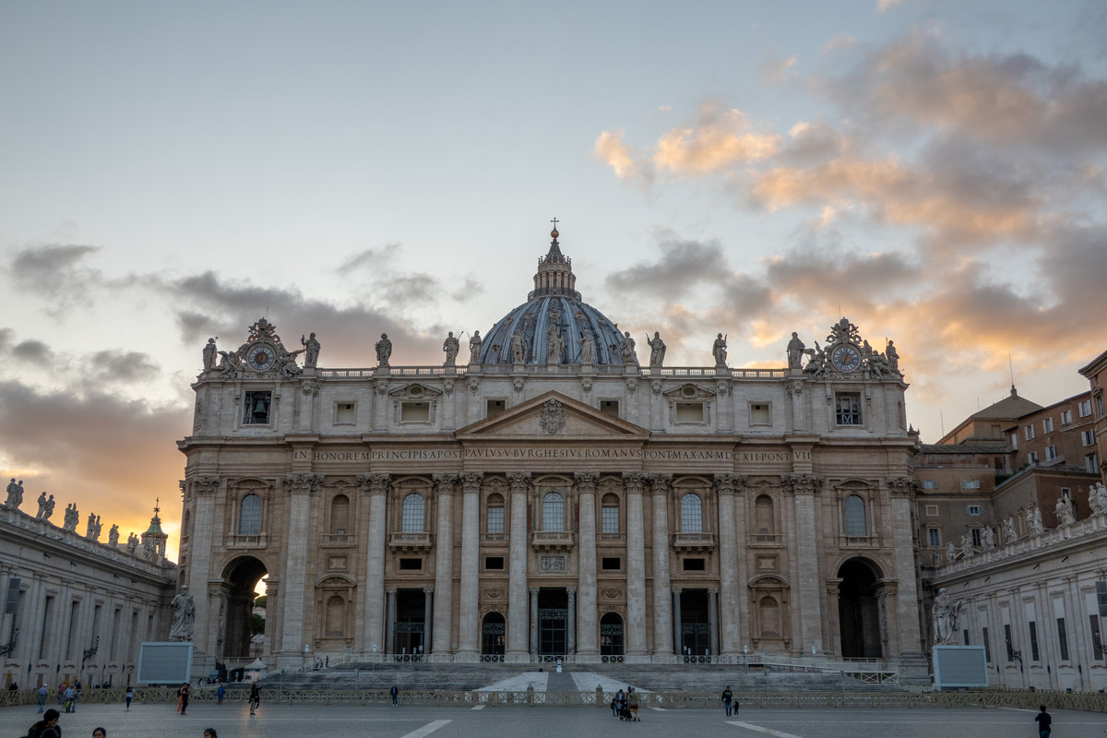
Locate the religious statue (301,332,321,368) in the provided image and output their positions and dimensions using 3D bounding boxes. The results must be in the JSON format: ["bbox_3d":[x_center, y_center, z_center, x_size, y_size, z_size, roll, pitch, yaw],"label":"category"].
[{"bbox_3d":[-39.069,-3.075,184.248,2.900,5.920,2.000,0,-16,0],"label":"religious statue"}]

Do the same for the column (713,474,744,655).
[{"bbox_3d":[27.083,30.026,175.939,3.550,27.953,3.500,0,-14,0],"label":"column"}]

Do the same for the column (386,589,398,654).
[{"bbox_3d":[-24.563,38.670,173.601,1.550,10.318,1.550,0,-16,0],"label":"column"}]

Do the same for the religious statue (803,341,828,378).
[{"bbox_3d":[43.310,-1.540,188.410,3.700,6.180,2.400,-2,-15,8],"label":"religious statue"}]

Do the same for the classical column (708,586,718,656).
[{"bbox_3d":[24.665,39.117,175.749,1.500,10.505,1.500,0,-14,0],"label":"classical column"}]

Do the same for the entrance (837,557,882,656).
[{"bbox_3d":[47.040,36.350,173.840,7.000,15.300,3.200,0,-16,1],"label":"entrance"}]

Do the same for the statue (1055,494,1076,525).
[{"bbox_3d":[54.690,14.900,121.310,1.200,3.350,1.600,11,-19,-35],"label":"statue"}]

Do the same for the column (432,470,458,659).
[{"bbox_3d":[-16.473,29.655,173.269,3.600,28.036,3.600,0,-16,0],"label":"column"}]

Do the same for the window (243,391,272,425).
[{"bbox_3d":[-49.080,6.560,188.810,4.410,5.570,0.900,0,-15,0],"label":"window"}]

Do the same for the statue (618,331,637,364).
[{"bbox_3d":[12.230,-3.480,183.940,2.400,5.300,1.700,0,-16,1],"label":"statue"}]

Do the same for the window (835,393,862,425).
[{"bbox_3d":[49.070,6.710,188.770,4.410,5.410,0.900,0,-15,0],"label":"window"}]

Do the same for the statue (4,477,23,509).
[{"bbox_3d":[-54.600,12.510,114.700,1.100,2.900,1.350,-11,-19,35],"label":"statue"}]

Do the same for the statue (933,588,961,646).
[{"bbox_3d":[39.140,24.650,113.190,2.800,5.610,2.200,-1,-15,6],"label":"statue"}]

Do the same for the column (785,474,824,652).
[{"bbox_3d":[39.780,30.780,180.520,4.240,27.950,2.200,0,-15,0],"label":"column"}]

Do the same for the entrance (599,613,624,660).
[{"bbox_3d":[9.004,40.983,174.052,3.600,7.144,1.000,0,-14,0],"label":"entrance"}]

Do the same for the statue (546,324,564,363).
[{"bbox_3d":[0.222,-4.016,182.768,2.700,6.501,2.000,0,-16,0],"label":"statue"}]

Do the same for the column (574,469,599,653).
[{"bbox_3d":[5.420,30.680,179.200,3.700,28.620,3.700,0,-15,0],"label":"column"}]

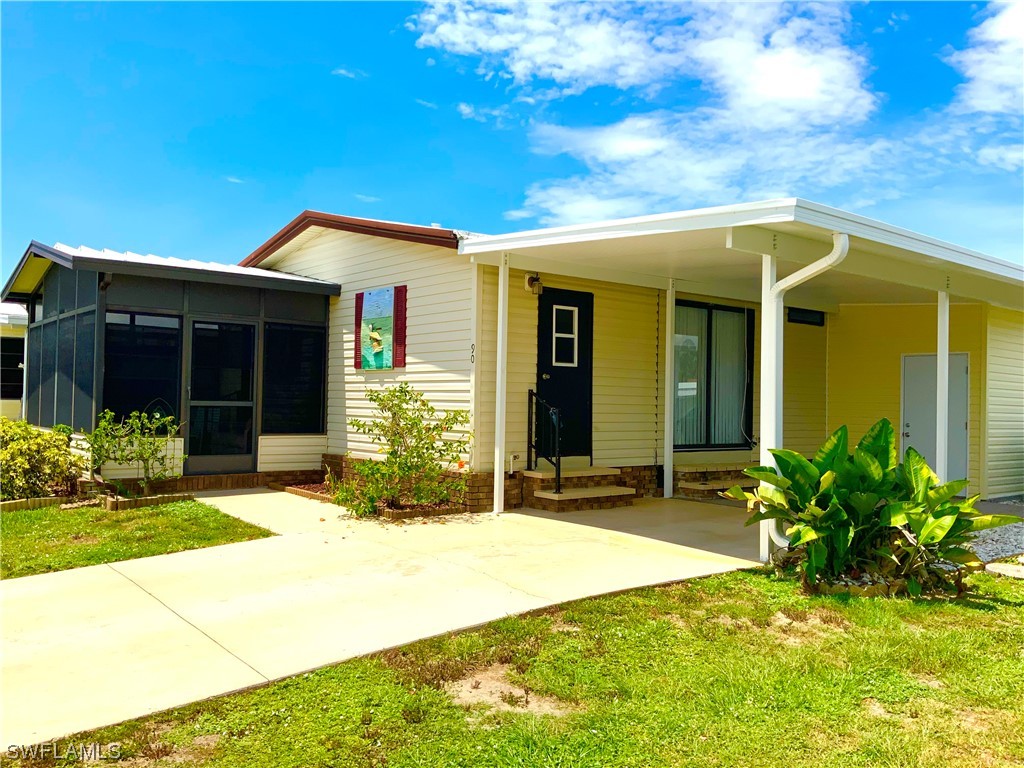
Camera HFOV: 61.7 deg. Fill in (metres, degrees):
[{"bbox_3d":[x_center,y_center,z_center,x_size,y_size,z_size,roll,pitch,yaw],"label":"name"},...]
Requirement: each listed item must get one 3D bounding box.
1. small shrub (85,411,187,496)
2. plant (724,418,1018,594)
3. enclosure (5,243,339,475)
[{"bbox_3d":[-4.391,0.800,9.980,1.060,0.980,0.780,2,-2,-40],"label":"small shrub"},{"bbox_3d":[2.556,0.820,6.150,1.950,1.150,1.450,1,-1,12],"label":"plant"},{"bbox_3d":[-5.008,-0.320,12.282,3.343,3.049,4.248,2,-2,-40],"label":"enclosure"}]

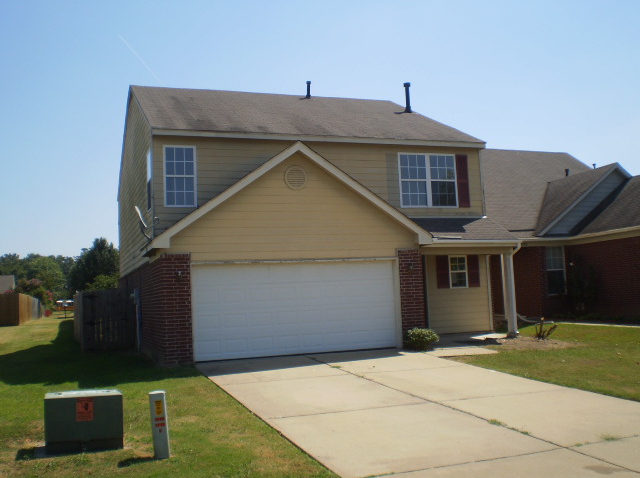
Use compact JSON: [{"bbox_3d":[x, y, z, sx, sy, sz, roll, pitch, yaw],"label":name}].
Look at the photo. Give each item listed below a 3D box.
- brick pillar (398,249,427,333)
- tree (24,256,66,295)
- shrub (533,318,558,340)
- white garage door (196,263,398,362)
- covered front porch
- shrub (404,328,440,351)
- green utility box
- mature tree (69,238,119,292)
[{"bbox_3d":[2.209,1.471,16.507,0.650,2.360,0.500,-1,-5,-20],"label":"brick pillar"},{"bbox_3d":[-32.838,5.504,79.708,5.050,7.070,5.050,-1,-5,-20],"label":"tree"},{"bbox_3d":[5.549,2.197,16.381,0.640,0.550,0.580,-1,-5,-20],"label":"shrub"},{"bbox_3d":[-0.480,1.609,15.407,4.880,2.130,0.100,-1,-5,-20],"label":"white garage door"},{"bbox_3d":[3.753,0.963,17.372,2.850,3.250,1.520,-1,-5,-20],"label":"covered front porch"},{"bbox_3d":[2.414,2.319,15.696,0.800,0.540,0.750,-3,-5,0],"label":"shrub"},{"bbox_3d":[-2.781,2.148,7.892,0.840,0.630,0.620,-1,-5,-14],"label":"green utility box"},{"bbox_3d":[-19.238,3.287,57.717,5.050,6.870,5.050,-1,-5,-20],"label":"mature tree"}]

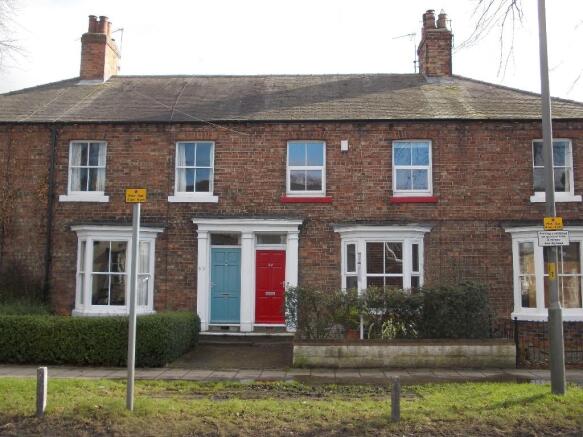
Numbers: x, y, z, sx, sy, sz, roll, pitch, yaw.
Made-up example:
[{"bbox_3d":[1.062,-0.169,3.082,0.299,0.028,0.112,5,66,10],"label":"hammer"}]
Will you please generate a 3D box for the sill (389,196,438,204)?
[{"bbox_3d":[3.227,-0.479,16.852,1.265,0.178,0.180,0,-6,3],"label":"sill"}]

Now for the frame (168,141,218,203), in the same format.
[{"bbox_3d":[-2.611,-1.246,17.228,1.346,1.660,0.210,0,-6,3],"label":"frame"}]

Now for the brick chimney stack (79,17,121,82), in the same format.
[{"bbox_3d":[-6.464,-5.604,21.777,0.824,2.391,1.450,0,-6,3],"label":"brick chimney stack"}]

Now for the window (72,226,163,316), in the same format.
[{"bbox_3d":[-4.669,1.382,16.693,2.438,2.300,0.670,0,-6,2],"label":"window"}]

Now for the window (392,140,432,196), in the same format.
[{"bbox_3d":[3.206,-1.324,17.020,1.057,1.511,0.130,0,-6,3],"label":"window"}]

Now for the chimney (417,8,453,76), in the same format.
[{"bbox_3d":[4.806,-5.650,21.396,0.854,2.441,1.300,0,-6,2],"label":"chimney"}]

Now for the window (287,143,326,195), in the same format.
[{"bbox_3d":[0.399,-1.338,17.151,1.044,1.504,0.130,0,-6,3],"label":"window"}]

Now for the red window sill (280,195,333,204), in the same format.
[{"bbox_3d":[0.416,-0.480,17.070,1.386,0.177,0.170,0,-6,2],"label":"red window sill"}]

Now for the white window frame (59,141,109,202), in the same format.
[{"bbox_3d":[-5.569,-1.270,17.366,1.373,1.679,0.210,0,-6,3],"label":"white window frame"}]

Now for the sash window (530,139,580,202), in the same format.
[{"bbox_3d":[6.905,-1.253,16.793,1.278,1.684,0.210,0,-6,3],"label":"sash window"}]

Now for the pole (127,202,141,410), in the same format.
[{"bbox_3d":[-2.019,1.089,8.185,0.085,2.663,0.085,0,-6,2],"label":"pole"}]

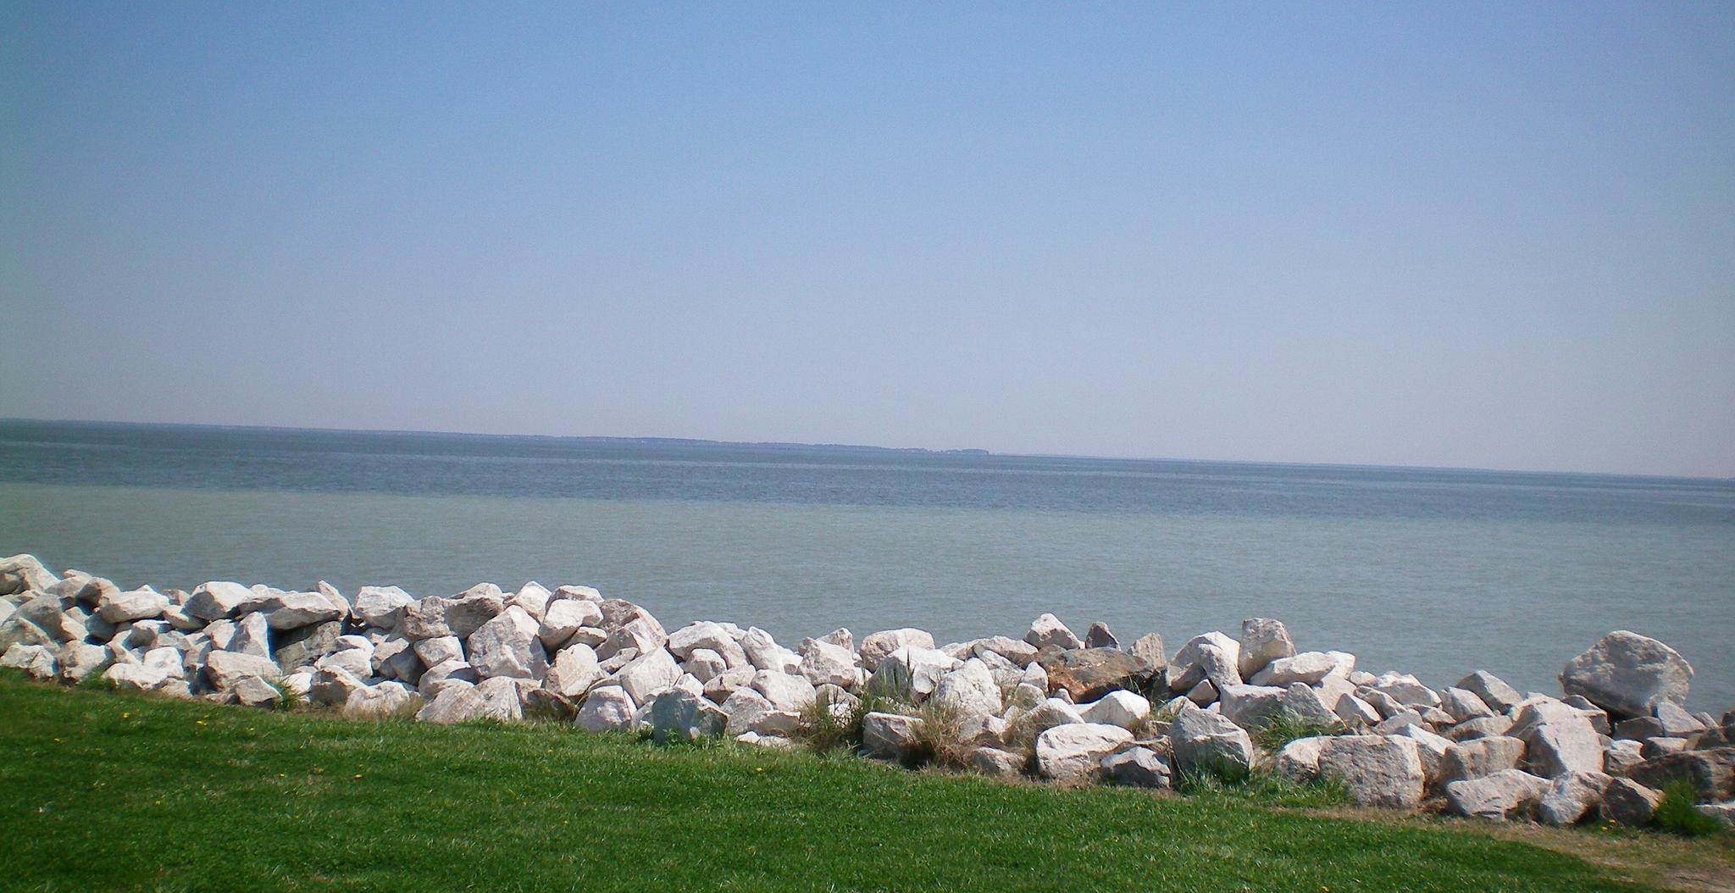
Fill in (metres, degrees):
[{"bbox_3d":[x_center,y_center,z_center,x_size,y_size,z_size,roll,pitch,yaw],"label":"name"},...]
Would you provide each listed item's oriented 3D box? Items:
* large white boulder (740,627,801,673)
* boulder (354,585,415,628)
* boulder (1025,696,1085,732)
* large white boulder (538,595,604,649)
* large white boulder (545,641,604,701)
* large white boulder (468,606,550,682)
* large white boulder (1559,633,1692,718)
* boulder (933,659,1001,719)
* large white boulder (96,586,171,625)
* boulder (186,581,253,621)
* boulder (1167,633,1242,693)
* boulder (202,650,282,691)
[{"bbox_3d":[-0.580,1.225,11.400,0.370,0.281,0.340,2,0,-3],"label":"large white boulder"},{"bbox_3d":[-3.303,1.096,13.000,0.408,0.287,0.347,2,0,0],"label":"boulder"},{"bbox_3d":[0.983,1.406,9.900,0.321,0.209,0.310,2,0,6],"label":"boulder"},{"bbox_3d":[-2.010,1.186,12.867,0.426,0.341,0.380,2,0,-9],"label":"large white boulder"},{"bbox_3d":[-1.865,1.434,12.105,0.368,0.371,0.360,2,0,-9],"label":"large white boulder"},{"bbox_3d":[-2.383,1.301,12.610,0.522,0.484,0.450,2,0,-11],"label":"large white boulder"},{"bbox_3d":[4.268,1.287,10.700,0.734,0.487,0.600,2,0,22],"label":"large white boulder"},{"bbox_3d":[0.596,1.460,11.400,0.398,0.370,0.338,2,0,0],"label":"boulder"},{"bbox_3d":[-5.232,1.137,13.600,0.512,0.263,0.435,2,0,0],"label":"large white boulder"},{"bbox_3d":[-4.602,1.100,13.500,0.480,0.280,0.408,2,0,0],"label":"boulder"},{"bbox_3d":[2.056,1.317,11.600,0.445,0.352,0.378,2,0,0],"label":"boulder"},{"bbox_3d":[-4.036,1.462,12.300,0.506,0.280,0.430,2,0,0],"label":"boulder"}]

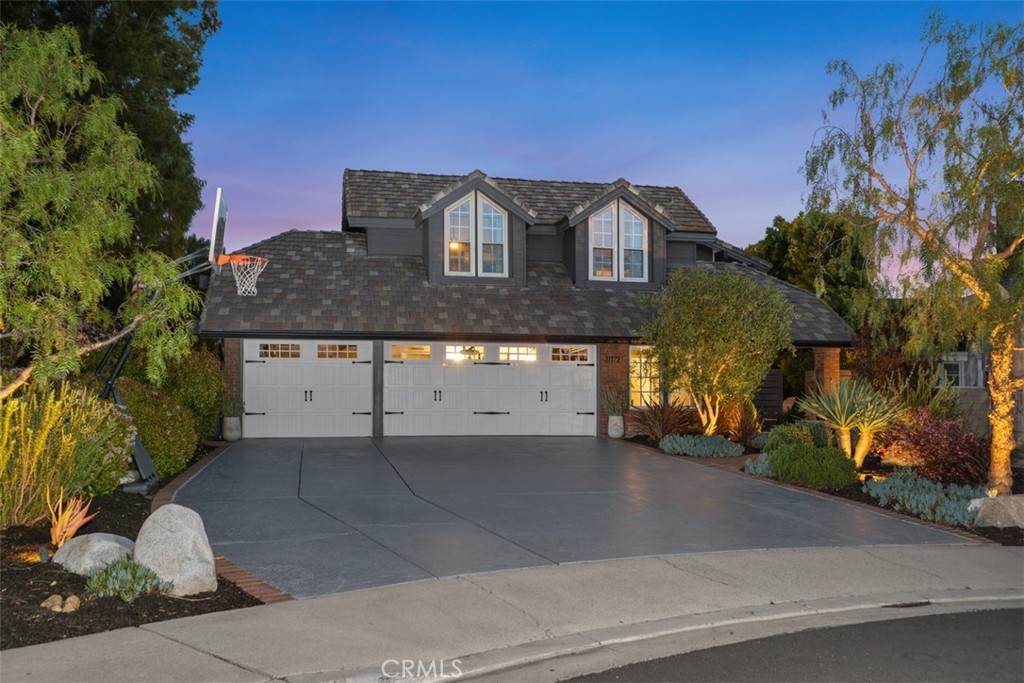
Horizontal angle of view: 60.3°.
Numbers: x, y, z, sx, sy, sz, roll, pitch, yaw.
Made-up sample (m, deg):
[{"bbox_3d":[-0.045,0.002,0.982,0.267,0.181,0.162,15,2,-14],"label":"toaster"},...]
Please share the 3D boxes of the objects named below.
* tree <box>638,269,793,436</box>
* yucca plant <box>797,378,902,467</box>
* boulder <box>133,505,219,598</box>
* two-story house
[{"bbox_3d":[4.110,0.200,17.700,3.050,3.350,2.900,0,-3,0],"label":"tree"},{"bbox_3d":[4.860,1.167,12.700,1.500,1.250,1.350,0,-3,0],"label":"yucca plant"},{"bbox_3d":[-2.385,1.480,6.250,0.550,0.620,0.480,1,-3,-14],"label":"boulder"},{"bbox_3d":[-0.180,-1.050,25.100,15.000,7.100,11.000,1,-3,-10],"label":"two-story house"}]

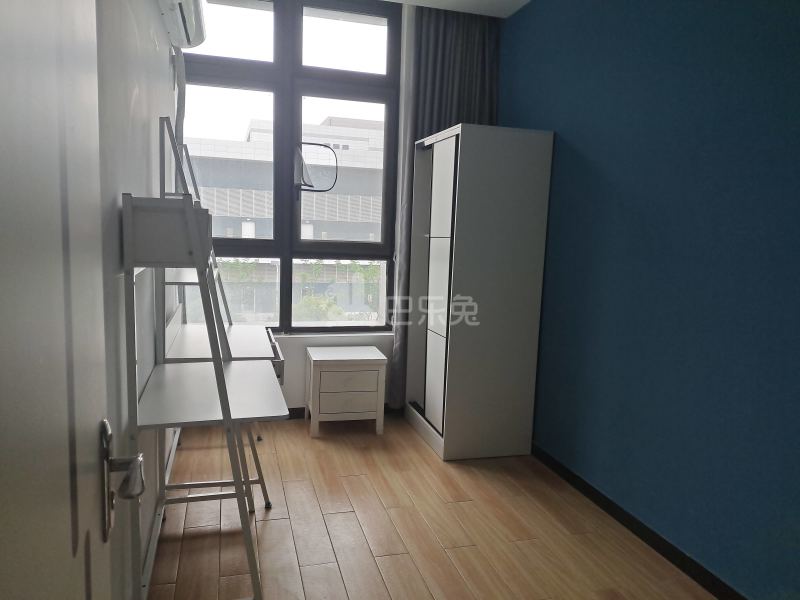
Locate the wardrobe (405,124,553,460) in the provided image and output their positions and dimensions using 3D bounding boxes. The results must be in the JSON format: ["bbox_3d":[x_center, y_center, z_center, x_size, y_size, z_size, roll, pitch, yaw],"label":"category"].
[{"bbox_3d":[0.455,-0.059,3.726,0.567,1.924,0.801,0,8,-17],"label":"wardrobe"}]

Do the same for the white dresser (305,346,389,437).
[{"bbox_3d":[-0.370,0.614,3.923,0.480,0.520,0.375,0,8,-14],"label":"white dresser"}]

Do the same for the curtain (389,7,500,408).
[{"bbox_3d":[0.298,-0.598,4.115,0.658,2.792,0.123,0,8,-17],"label":"curtain"}]

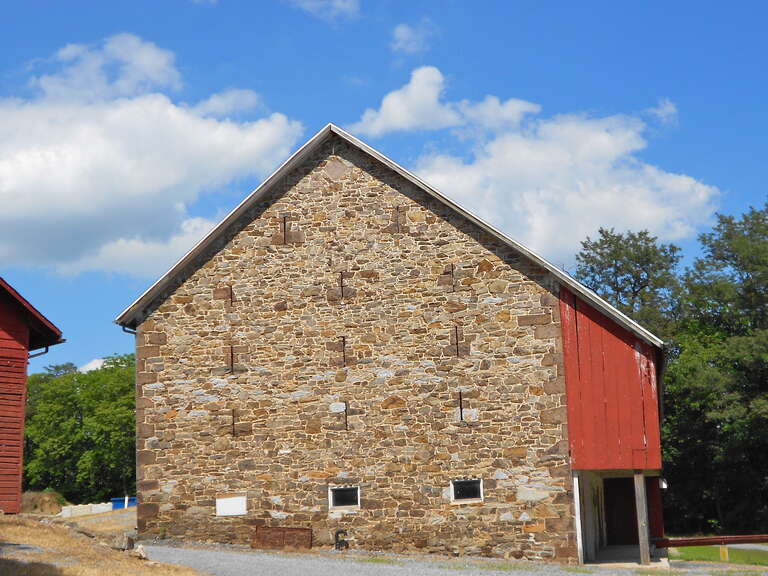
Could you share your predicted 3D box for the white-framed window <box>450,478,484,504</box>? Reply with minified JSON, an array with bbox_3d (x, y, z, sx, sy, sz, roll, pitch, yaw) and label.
[{"bbox_3d":[2.001,4.894,22.999,0.780,0.580,0.130,-4,-11,4],"label":"white-framed window"}]

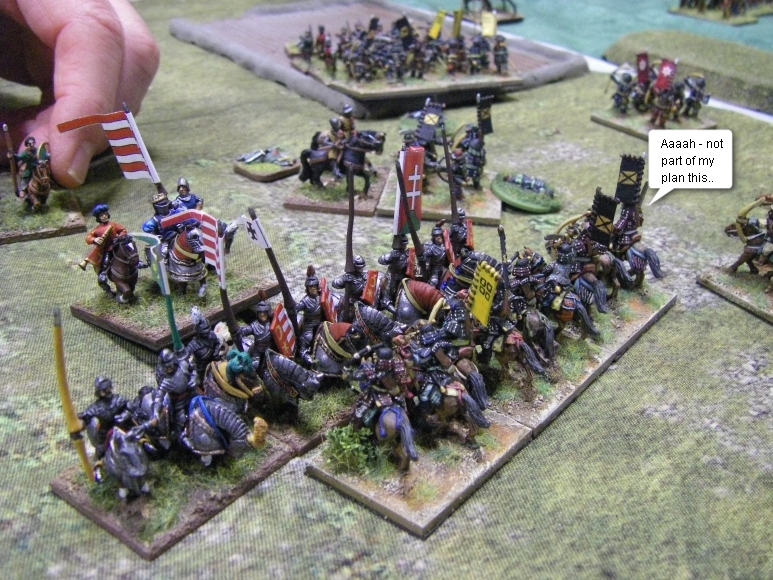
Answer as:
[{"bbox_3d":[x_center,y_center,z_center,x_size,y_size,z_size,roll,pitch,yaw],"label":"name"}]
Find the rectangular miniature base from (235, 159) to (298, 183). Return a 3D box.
[{"bbox_3d":[-0.050,-0.051,0.355,0.023,0.003,0.021,23,37,39],"label":"rectangular miniature base"}]

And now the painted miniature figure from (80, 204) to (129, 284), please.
[{"bbox_3d":[-0.083,-0.013,0.248,0.013,0.021,0.011,-19,32,-30],"label":"painted miniature figure"}]

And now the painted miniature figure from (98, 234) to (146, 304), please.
[{"bbox_3d":[-0.082,-0.008,0.251,0.009,0.019,0.021,-20,33,-32],"label":"painted miniature figure"}]

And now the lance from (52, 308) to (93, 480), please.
[{"bbox_3d":[-0.062,0.022,0.168,0.004,0.041,0.003,0,27,0],"label":"lance"}]

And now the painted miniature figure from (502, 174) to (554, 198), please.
[{"bbox_3d":[0.053,-0.039,0.318,0.019,0.006,0.009,22,35,27],"label":"painted miniature figure"}]

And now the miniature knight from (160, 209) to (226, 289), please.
[{"bbox_3d":[-0.043,-0.010,0.189,0.018,0.018,0.004,20,35,35],"label":"miniature knight"}]

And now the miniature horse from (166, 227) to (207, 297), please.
[{"bbox_3d":[-0.063,-0.010,0.254,0.010,0.020,0.022,-22,34,-34],"label":"miniature horse"}]

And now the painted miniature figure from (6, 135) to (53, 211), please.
[{"bbox_3d":[-0.134,-0.046,0.318,0.015,0.026,0.021,-16,31,-26],"label":"painted miniature figure"}]

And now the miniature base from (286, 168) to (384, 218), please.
[{"bbox_3d":[-0.018,-0.039,0.329,0.032,0.003,0.042,3,28,9],"label":"miniature base"}]

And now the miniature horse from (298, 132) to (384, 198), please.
[{"bbox_3d":[-0.017,-0.048,0.321,0.029,0.021,0.009,10,30,20],"label":"miniature horse"}]

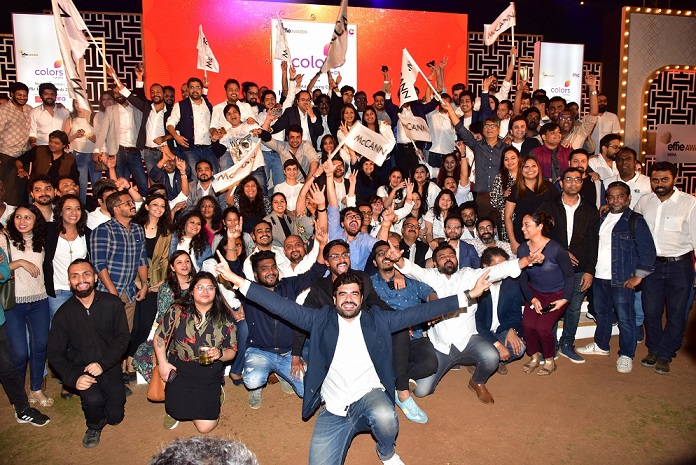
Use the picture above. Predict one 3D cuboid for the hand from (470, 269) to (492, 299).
[{"bbox_3d":[0.745,0.286,2.600,0.100,0.180,0.090,33,3,-5],"label":"hand"}]

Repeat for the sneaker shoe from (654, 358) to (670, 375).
[{"bbox_3d":[2.611,1.073,3.839,0.100,0.110,0.280,3,6,38],"label":"sneaker shoe"}]

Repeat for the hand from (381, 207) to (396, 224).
[{"bbox_3d":[0.340,-0.166,3.850,0.110,0.180,0.080,12,3,5],"label":"hand"}]

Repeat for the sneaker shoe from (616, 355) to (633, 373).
[{"bbox_3d":[2.383,1.109,3.995,0.110,0.115,0.290,3,6,30],"label":"sneaker shoe"}]

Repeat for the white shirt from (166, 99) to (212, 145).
[{"bbox_3d":[-1.752,-1.226,5.150,0.480,0.530,0.290,-4,6,-36],"label":"white shirt"}]

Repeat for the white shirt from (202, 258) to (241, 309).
[{"bbox_3d":[-1.060,0.465,3.980,0.420,0.540,0.280,-1,5,-12],"label":"white shirt"}]

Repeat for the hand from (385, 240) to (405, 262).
[{"bbox_3d":[0.325,0.134,3.250,0.120,0.180,0.080,-25,6,3],"label":"hand"}]

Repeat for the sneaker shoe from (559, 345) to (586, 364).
[{"bbox_3d":[2.002,1.060,4.151,0.100,0.120,0.270,-3,6,-27],"label":"sneaker shoe"}]

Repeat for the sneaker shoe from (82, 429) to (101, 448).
[{"bbox_3d":[-1.693,1.307,3.091,0.105,0.110,0.280,-2,5,-20],"label":"sneaker shoe"}]

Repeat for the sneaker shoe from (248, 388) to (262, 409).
[{"bbox_3d":[-0.672,1.172,3.395,0.105,0.110,0.290,0,5,-3],"label":"sneaker shoe"}]

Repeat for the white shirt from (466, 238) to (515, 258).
[{"bbox_3d":[1.335,0.365,4.350,0.440,0.610,0.270,0,5,12],"label":"white shirt"}]

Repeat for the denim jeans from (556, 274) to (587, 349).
[{"bbox_3d":[2.042,0.679,4.380,0.400,0.920,0.300,1,6,11],"label":"denim jeans"}]

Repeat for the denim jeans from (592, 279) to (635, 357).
[{"bbox_3d":[2.336,0.736,4.070,0.380,0.820,0.290,3,6,33],"label":"denim jeans"}]

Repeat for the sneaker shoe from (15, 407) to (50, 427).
[{"bbox_3d":[-2.256,1.312,3.320,0.275,0.110,0.105,1,6,13],"label":"sneaker shoe"}]

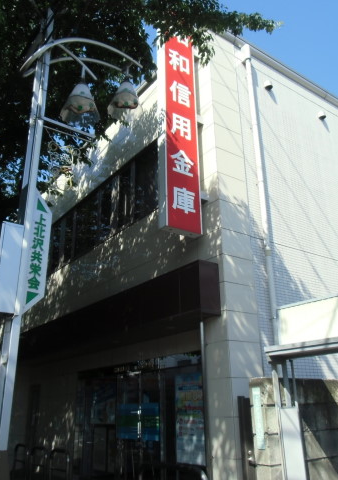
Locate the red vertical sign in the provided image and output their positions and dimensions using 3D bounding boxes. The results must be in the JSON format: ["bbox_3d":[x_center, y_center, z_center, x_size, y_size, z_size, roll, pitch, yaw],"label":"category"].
[{"bbox_3d":[0.147,-2.176,7.723,0.700,4.407,0.200,13,-25,-34],"label":"red vertical sign"}]

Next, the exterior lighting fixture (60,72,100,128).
[{"bbox_3d":[-1.218,-1.989,6.165,0.490,0.640,0.490,-1,-21,0],"label":"exterior lighting fixture"}]

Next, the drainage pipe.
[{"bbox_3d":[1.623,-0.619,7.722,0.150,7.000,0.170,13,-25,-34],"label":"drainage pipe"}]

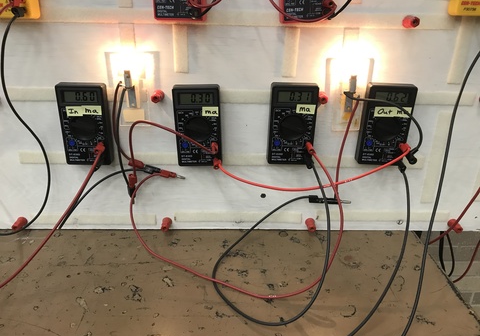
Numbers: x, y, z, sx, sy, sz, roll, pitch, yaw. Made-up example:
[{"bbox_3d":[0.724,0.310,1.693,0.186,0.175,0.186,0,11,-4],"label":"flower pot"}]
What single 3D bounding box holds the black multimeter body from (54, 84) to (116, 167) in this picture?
[{"bbox_3d":[-0.243,-0.069,0.617,0.070,0.126,0.026,2,25,-1],"label":"black multimeter body"}]

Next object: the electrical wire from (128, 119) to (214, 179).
[{"bbox_3d":[-0.108,-0.024,0.605,0.142,0.105,0.040,0,25,0],"label":"electrical wire"}]

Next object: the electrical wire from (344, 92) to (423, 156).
[{"bbox_3d":[0.213,-0.063,0.586,0.112,0.094,0.040,0,25,0],"label":"electrical wire"}]

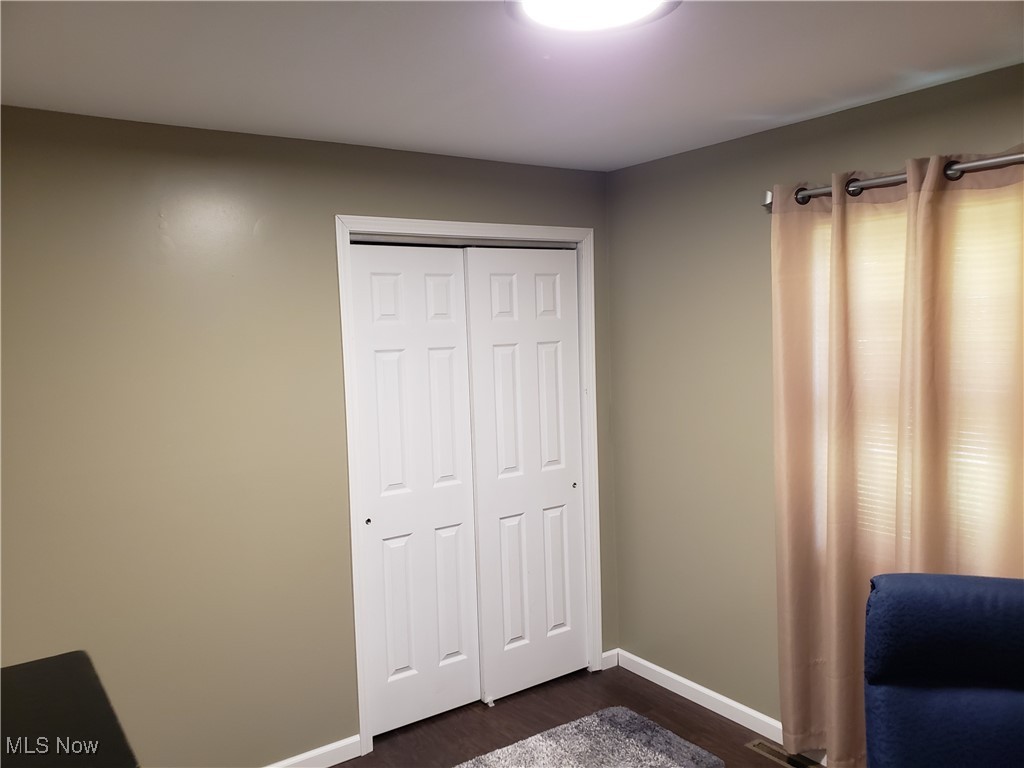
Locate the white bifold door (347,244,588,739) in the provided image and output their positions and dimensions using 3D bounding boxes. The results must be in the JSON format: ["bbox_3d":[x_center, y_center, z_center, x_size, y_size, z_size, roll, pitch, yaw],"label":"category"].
[{"bbox_3d":[-0.153,0.419,3.401,1.157,2.016,0.085,-5,6,-35],"label":"white bifold door"}]

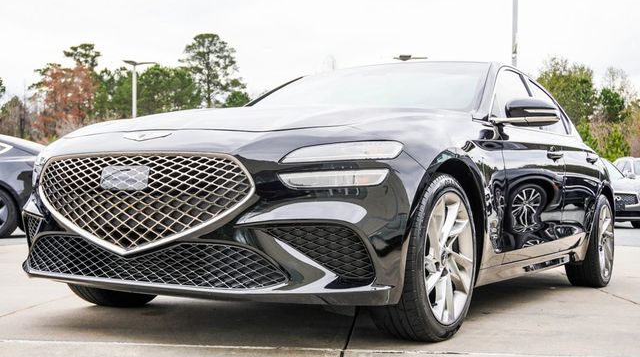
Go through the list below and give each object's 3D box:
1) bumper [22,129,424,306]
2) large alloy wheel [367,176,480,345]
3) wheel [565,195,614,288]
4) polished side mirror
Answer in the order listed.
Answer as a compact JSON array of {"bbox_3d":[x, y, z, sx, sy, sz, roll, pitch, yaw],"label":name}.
[{"bbox_3d":[-0.533,0.133,3.005,1.820,0.610,0.650,0,-3,31],"label":"bumper"},{"bbox_3d":[0.419,0.311,3.028,0.234,0.660,0.660,0,-3,32],"label":"large alloy wheel"},{"bbox_3d":[1.908,0.438,5.437,0.260,0.660,0.660,0,-3,32],"label":"wheel"},{"bbox_3d":[1.014,-0.321,3.736,0.255,0.145,0.210,0,-3,31],"label":"polished side mirror"}]

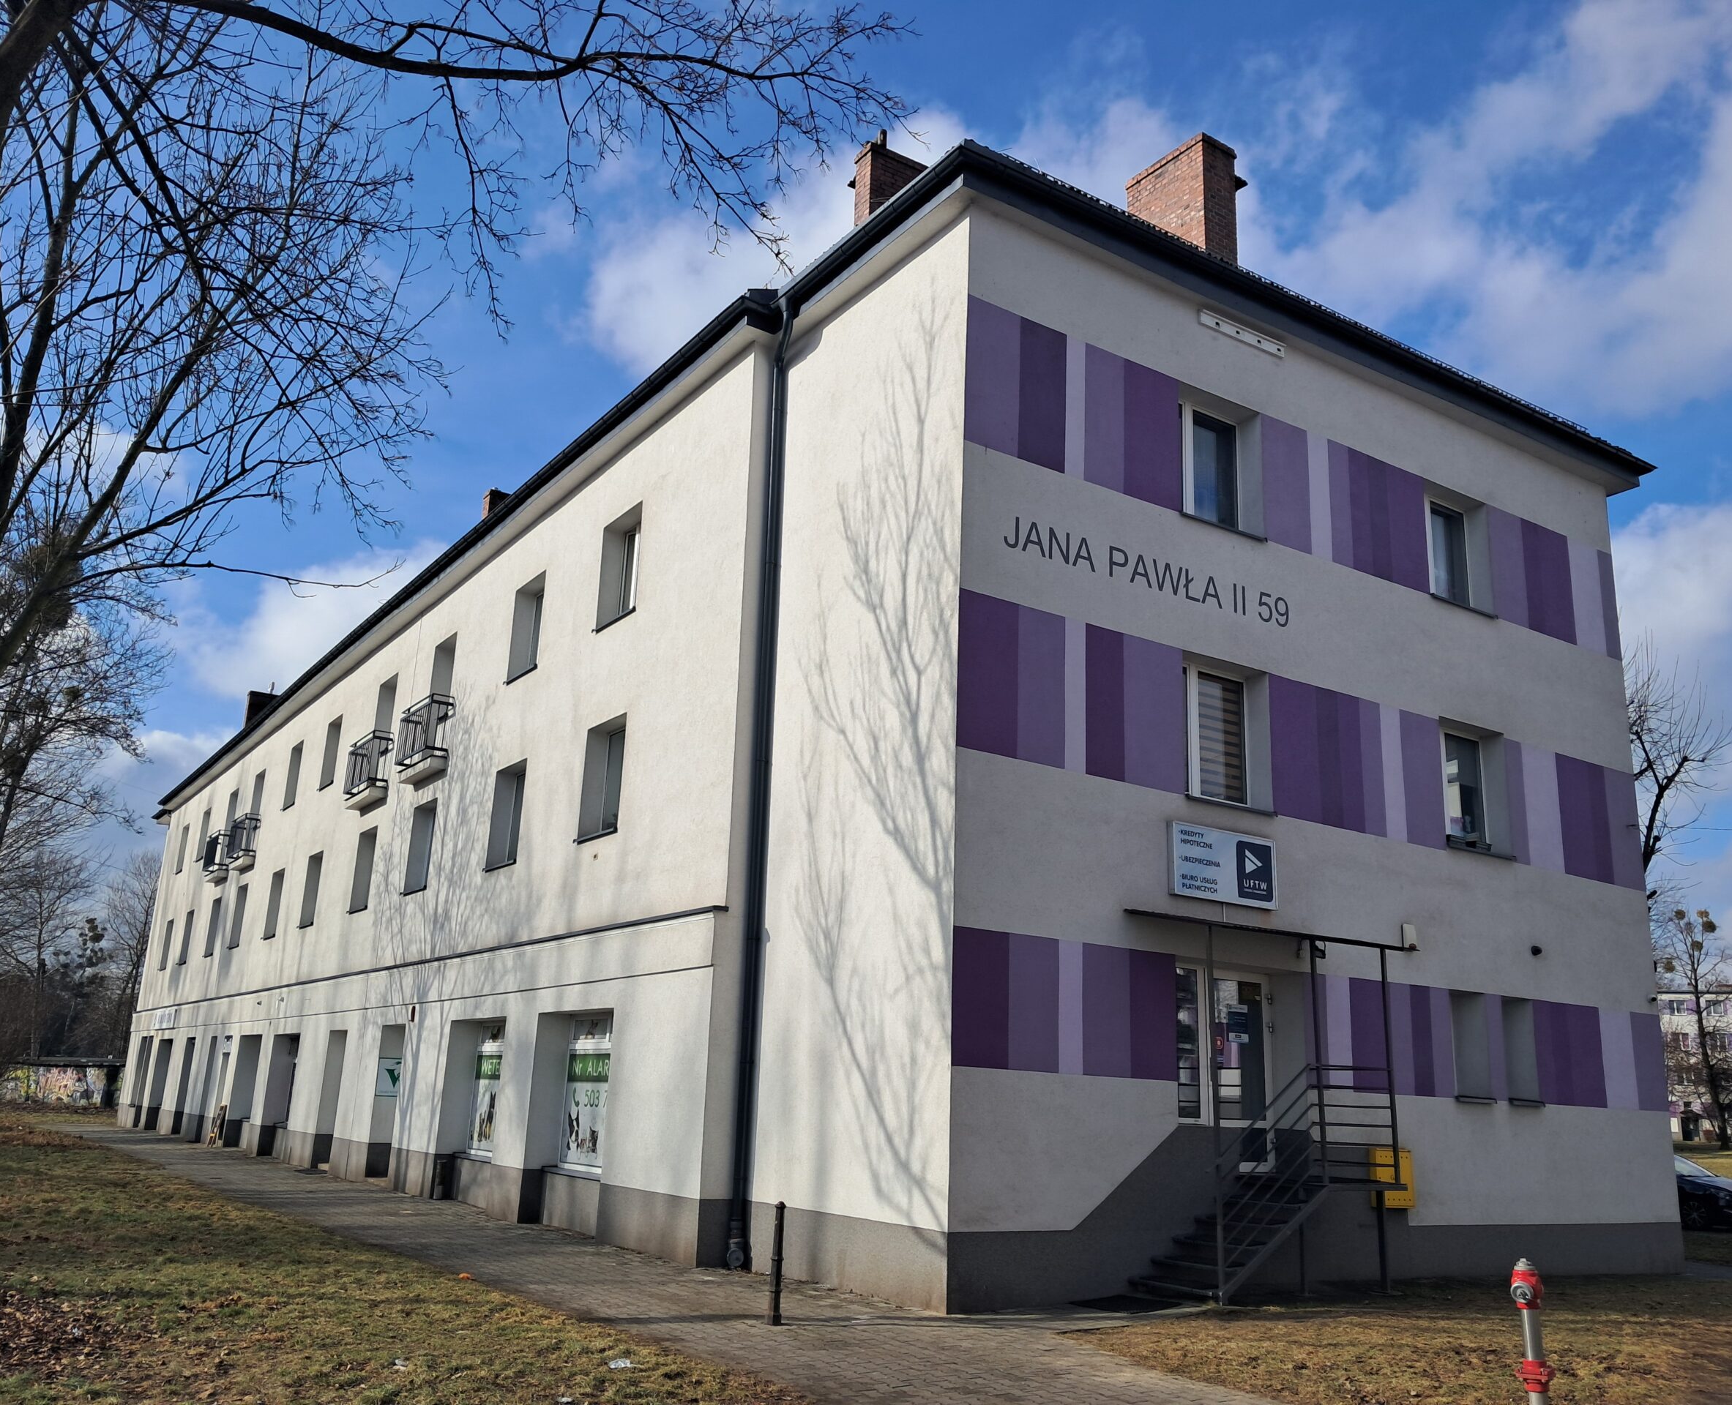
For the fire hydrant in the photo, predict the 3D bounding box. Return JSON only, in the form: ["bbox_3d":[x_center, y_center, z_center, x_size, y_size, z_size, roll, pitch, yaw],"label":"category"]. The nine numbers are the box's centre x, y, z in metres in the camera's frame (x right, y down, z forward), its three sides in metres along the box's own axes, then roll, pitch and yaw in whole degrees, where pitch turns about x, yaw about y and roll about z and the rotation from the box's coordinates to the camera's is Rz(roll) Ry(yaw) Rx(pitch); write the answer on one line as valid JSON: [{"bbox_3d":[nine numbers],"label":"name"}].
[{"bbox_3d":[3.655,3.523,8.011,0.220,0.900,0.230,-9,-19,36],"label":"fire hydrant"}]

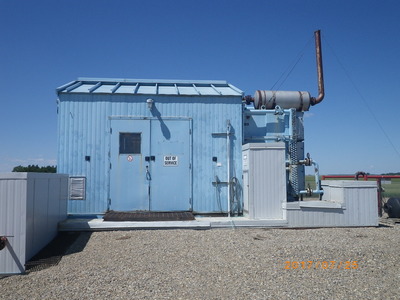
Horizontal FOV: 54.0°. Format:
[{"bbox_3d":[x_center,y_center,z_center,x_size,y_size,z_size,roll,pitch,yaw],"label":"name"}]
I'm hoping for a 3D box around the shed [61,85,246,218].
[{"bbox_3d":[-1.286,-0.159,11.084,4.310,3.550,3.950,1,-4,-5],"label":"shed"}]

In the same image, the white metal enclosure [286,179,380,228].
[{"bbox_3d":[2.806,1.217,9.087,2.020,0.980,1.130,1,-4,-5],"label":"white metal enclosure"}]

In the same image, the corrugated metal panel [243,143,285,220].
[{"bbox_3d":[1.466,0.731,9.280,0.820,1.695,0.850,1,-4,-5],"label":"corrugated metal panel"}]

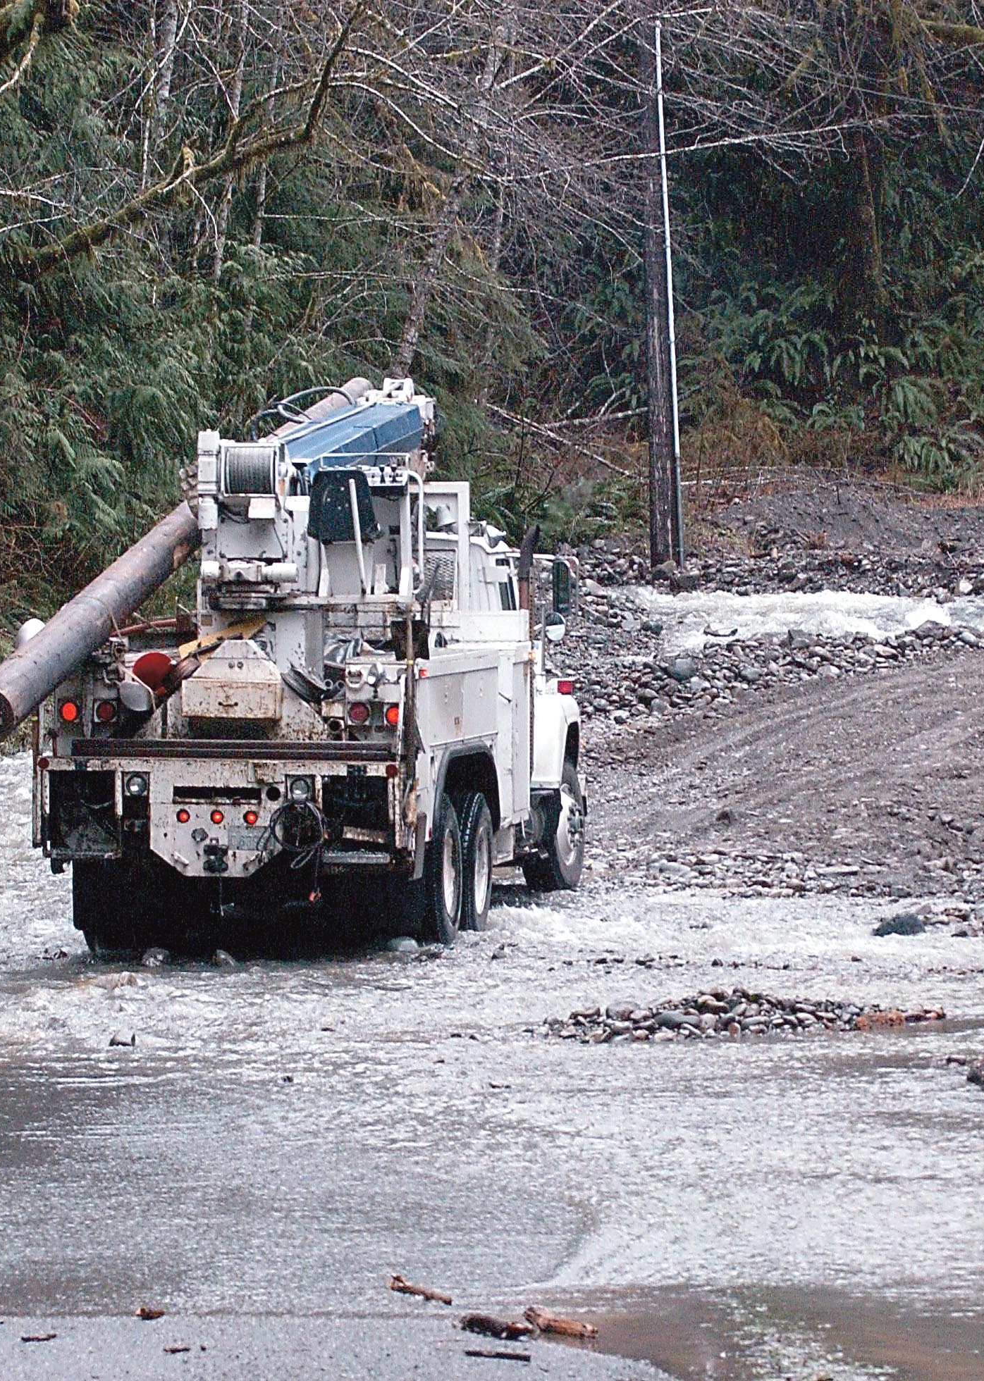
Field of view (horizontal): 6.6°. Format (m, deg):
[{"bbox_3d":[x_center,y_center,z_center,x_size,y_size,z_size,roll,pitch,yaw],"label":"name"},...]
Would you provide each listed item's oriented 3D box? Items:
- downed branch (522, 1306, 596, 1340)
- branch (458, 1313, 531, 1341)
[{"bbox_3d":[0.255,2.351,31.900,0.300,0.100,0.130,1,2,27],"label":"downed branch"},{"bbox_3d":[0.015,2.356,31.800,0.290,0.090,0.130,1,2,27],"label":"branch"}]

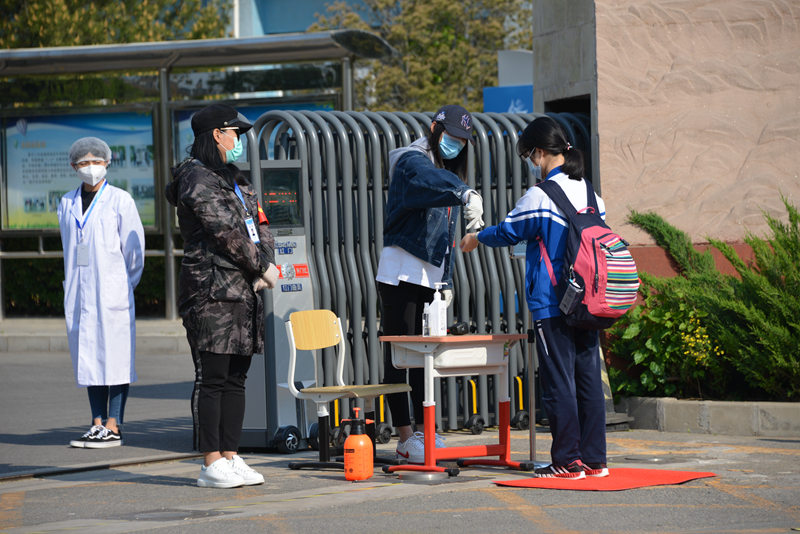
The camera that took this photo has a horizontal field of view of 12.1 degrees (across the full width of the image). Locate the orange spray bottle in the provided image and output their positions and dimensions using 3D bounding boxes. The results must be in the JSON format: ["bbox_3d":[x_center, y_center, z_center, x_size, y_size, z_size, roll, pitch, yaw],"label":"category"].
[{"bbox_3d":[-0.187,0.786,16.800,0.165,0.318,0.130,0,1,3],"label":"orange spray bottle"}]

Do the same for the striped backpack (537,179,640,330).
[{"bbox_3d":[0.832,-0.055,16.680,0.340,0.640,0.360,-8,-5,42],"label":"striped backpack"}]

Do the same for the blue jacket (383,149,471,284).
[{"bbox_3d":[0.119,-0.227,17.650,0.380,0.640,0.420,-1,1,33],"label":"blue jacket"}]

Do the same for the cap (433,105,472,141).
[{"bbox_3d":[0.253,-0.664,17.550,0.175,0.140,0.240,-1,25,-44],"label":"cap"}]

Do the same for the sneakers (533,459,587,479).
[{"bbox_3d":[0.710,0.894,16.760,0.260,0.100,0.095,-1,1,22],"label":"sneakers"}]

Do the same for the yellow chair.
[{"bbox_3d":[-0.239,0.572,17.524,0.440,0.712,0.390,1,1,41],"label":"yellow chair"}]

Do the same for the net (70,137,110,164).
[{"bbox_3d":[-1.609,-0.602,19.620,0.215,0.165,0.230,-1,1,-1],"label":"net"}]

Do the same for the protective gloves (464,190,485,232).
[{"bbox_3d":[0.339,-0.253,17.200,0.095,0.195,0.100,-2,1,-37],"label":"protective gloves"}]

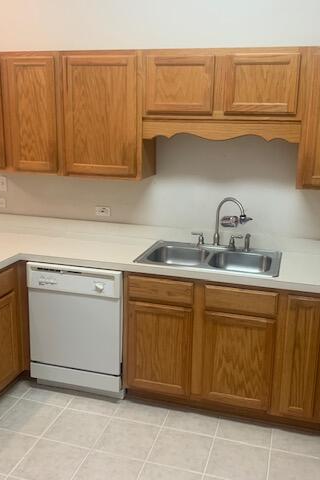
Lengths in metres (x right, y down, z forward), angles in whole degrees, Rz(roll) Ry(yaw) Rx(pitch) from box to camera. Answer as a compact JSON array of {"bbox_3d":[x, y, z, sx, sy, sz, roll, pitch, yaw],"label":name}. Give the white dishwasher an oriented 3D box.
[{"bbox_3d":[-0.445,0.511,3.239,0.610,0.870,0.620,5,15,15],"label":"white dishwasher"}]

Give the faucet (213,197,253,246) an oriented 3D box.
[{"bbox_3d":[0.442,-0.092,3.056,0.110,0.330,0.260,-9,17,-35],"label":"faucet"}]

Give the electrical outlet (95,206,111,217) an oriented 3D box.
[{"bbox_3d":[-0.398,-0.198,3.397,0.115,0.070,0.014,5,15,15],"label":"electrical outlet"}]

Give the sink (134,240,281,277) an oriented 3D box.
[{"bbox_3d":[0.317,0.185,2.966,0.835,0.180,0.555,5,15,15],"label":"sink"}]

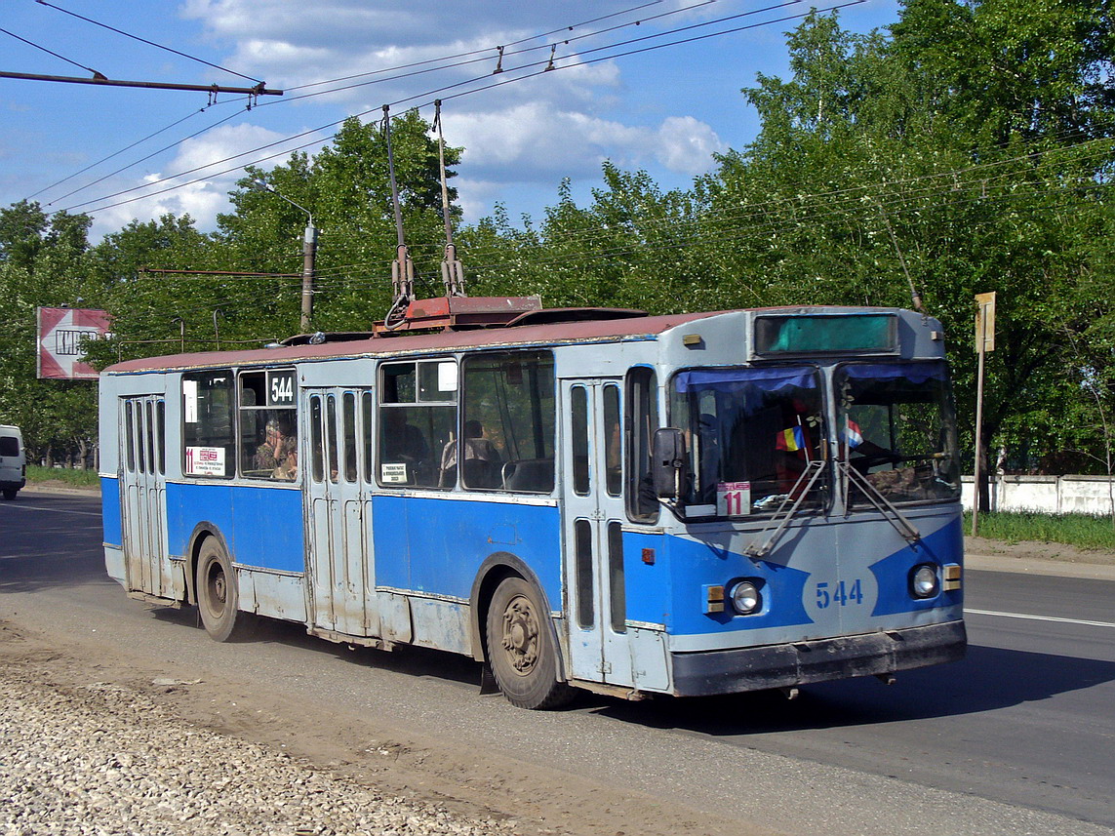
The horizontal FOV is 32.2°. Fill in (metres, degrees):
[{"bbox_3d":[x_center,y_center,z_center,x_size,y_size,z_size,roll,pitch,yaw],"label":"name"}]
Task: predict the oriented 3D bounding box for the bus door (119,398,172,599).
[{"bbox_3d":[-4.664,0.881,21.939,0.080,2.250,1.280,-2,1,-33],"label":"bus door"}]

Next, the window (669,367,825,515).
[{"bbox_3d":[1.305,0.169,13.083,1.146,1.025,0.121,-2,-2,-27],"label":"window"}]

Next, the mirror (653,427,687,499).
[{"bbox_3d":[0.731,0.297,12.567,0.201,0.452,0.090,-2,1,-10],"label":"mirror"}]

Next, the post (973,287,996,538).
[{"bbox_3d":[6.609,-0.061,30.200,0.500,3.800,0.120,3,0,-37],"label":"post"}]

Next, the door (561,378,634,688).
[{"bbox_3d":[0.307,0.846,14.352,0.080,2.260,0.810,-2,1,-33],"label":"door"}]

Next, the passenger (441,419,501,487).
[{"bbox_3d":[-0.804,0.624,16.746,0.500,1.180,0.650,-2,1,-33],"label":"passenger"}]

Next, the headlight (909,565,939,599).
[{"bbox_3d":[2.743,1.210,14.488,0.230,0.240,0.120,-2,1,-33],"label":"headlight"}]

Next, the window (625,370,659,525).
[{"bbox_3d":[0.582,0.185,13.062,0.080,1.042,0.411,-2,1,-32],"label":"window"}]

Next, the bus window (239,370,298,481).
[{"bbox_3d":[-2.751,0.061,18.356,0.080,1.065,1.326,-2,1,-32],"label":"bus window"}]

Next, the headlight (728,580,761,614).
[{"bbox_3d":[1.267,1.216,13.041,0.221,0.221,0.111,-2,1,-32],"label":"headlight"}]

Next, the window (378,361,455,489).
[{"bbox_3d":[-1.204,0.070,16.594,0.060,1.050,1.290,-2,1,-33],"label":"window"}]

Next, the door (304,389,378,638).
[{"bbox_3d":[-1.928,0.830,17.147,0.101,2.160,1.408,-2,1,-32],"label":"door"}]

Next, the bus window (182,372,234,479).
[{"bbox_3d":[-3.537,0.070,19.606,0.080,1.088,1.382,-2,1,-32],"label":"bus window"}]

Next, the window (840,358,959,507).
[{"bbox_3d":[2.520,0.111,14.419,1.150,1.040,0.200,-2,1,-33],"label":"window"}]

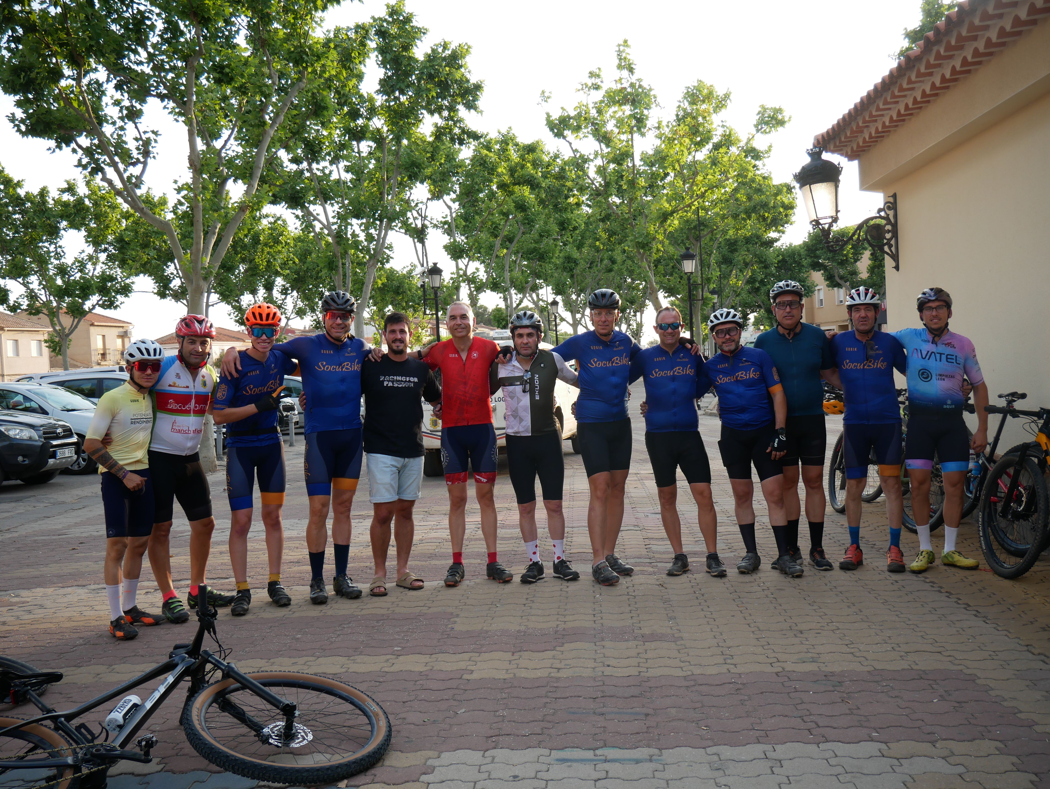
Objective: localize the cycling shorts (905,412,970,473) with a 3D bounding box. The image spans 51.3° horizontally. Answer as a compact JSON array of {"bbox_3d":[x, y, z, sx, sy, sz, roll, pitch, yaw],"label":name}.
[{"bbox_3d":[2.586,0.288,6.845,0.410,0.430,0.280,-2,2,18],"label":"cycling shorts"}]

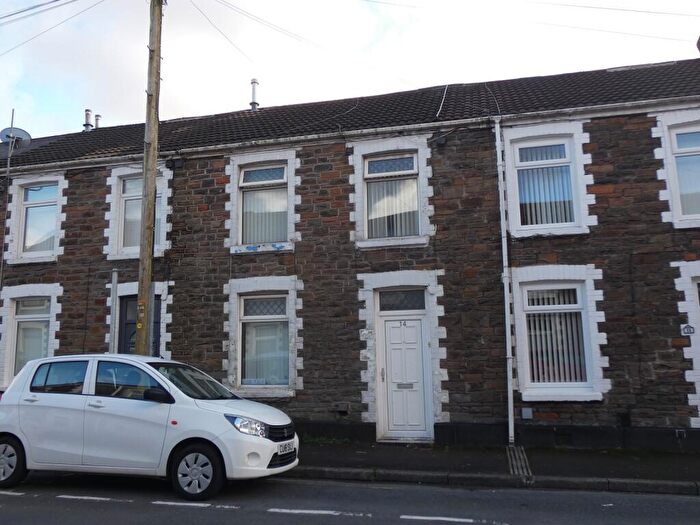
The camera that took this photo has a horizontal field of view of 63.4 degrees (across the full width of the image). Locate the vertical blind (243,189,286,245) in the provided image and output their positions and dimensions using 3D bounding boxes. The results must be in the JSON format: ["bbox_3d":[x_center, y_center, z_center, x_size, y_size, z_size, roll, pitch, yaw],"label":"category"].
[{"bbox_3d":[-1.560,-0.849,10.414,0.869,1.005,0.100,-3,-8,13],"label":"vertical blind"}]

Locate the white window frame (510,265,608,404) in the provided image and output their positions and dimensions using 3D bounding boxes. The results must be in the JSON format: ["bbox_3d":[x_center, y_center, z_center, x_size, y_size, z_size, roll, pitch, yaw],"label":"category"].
[{"bbox_3d":[3.270,1.093,8.812,1.343,2.062,0.200,-3,-8,13],"label":"white window frame"}]

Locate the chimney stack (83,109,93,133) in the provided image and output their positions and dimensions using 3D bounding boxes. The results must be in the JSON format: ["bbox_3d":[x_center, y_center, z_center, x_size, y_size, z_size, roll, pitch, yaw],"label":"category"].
[{"bbox_3d":[-6.827,-3.695,14.754,0.235,0.621,0.235,-3,-9,12],"label":"chimney stack"}]

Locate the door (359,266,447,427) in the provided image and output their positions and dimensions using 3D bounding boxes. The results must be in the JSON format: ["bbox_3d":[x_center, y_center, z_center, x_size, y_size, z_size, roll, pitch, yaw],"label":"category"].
[{"bbox_3d":[0.892,1.519,9.378,1.449,2.732,0.180,-3,-9,12],"label":"door"}]

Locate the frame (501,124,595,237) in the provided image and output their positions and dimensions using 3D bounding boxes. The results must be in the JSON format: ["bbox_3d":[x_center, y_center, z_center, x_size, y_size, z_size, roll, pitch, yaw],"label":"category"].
[{"bbox_3d":[3.223,-1.330,9.150,1.337,1.824,0.200,-3,-8,13],"label":"frame"}]

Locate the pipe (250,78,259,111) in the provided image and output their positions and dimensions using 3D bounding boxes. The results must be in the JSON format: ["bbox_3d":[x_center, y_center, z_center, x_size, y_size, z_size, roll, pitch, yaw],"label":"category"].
[{"bbox_3d":[-2.330,-4.089,13.816,0.203,0.829,0.203,-1,-9,0],"label":"pipe"}]

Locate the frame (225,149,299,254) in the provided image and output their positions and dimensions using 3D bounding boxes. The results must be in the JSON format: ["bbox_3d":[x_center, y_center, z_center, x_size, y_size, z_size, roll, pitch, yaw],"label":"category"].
[{"bbox_3d":[-1.573,-1.081,10.293,1.467,1.816,0.200,-3,-8,13],"label":"frame"}]

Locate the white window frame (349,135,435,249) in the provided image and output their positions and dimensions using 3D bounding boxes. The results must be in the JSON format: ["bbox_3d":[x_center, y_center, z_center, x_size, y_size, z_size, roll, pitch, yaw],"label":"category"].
[{"bbox_3d":[0.725,-1.200,9.814,1.490,1.935,0.200,-3,-9,12],"label":"white window frame"}]

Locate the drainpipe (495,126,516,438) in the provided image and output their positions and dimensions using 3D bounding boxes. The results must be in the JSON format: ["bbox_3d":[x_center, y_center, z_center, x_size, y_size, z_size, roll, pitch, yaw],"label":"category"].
[{"bbox_3d":[2.484,0.196,9.089,0.110,5.256,0.100,-2,-9,12],"label":"drainpipe"}]

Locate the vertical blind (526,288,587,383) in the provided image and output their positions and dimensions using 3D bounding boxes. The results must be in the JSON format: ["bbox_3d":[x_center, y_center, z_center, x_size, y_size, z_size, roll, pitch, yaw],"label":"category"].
[{"bbox_3d":[3.280,1.143,9.039,0.887,1.514,0.080,-3,-9,12],"label":"vertical blind"}]

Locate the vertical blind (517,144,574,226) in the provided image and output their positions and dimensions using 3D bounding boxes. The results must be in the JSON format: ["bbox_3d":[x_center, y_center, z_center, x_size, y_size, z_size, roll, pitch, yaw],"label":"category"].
[{"bbox_3d":[3.208,-1.273,9.301,0.827,1.306,0.100,-3,-8,13],"label":"vertical blind"}]

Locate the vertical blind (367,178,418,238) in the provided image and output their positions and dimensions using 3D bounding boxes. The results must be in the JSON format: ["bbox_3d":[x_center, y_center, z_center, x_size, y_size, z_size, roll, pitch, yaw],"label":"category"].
[{"bbox_3d":[0.753,-0.961,9.917,0.931,1.053,0.080,-3,-9,12],"label":"vertical blind"}]

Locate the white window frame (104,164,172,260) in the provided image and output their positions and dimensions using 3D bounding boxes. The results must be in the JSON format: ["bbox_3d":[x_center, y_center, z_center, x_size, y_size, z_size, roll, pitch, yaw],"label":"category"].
[{"bbox_3d":[-4.034,-0.960,10.880,1.446,1.796,0.200,-3,-8,13],"label":"white window frame"}]

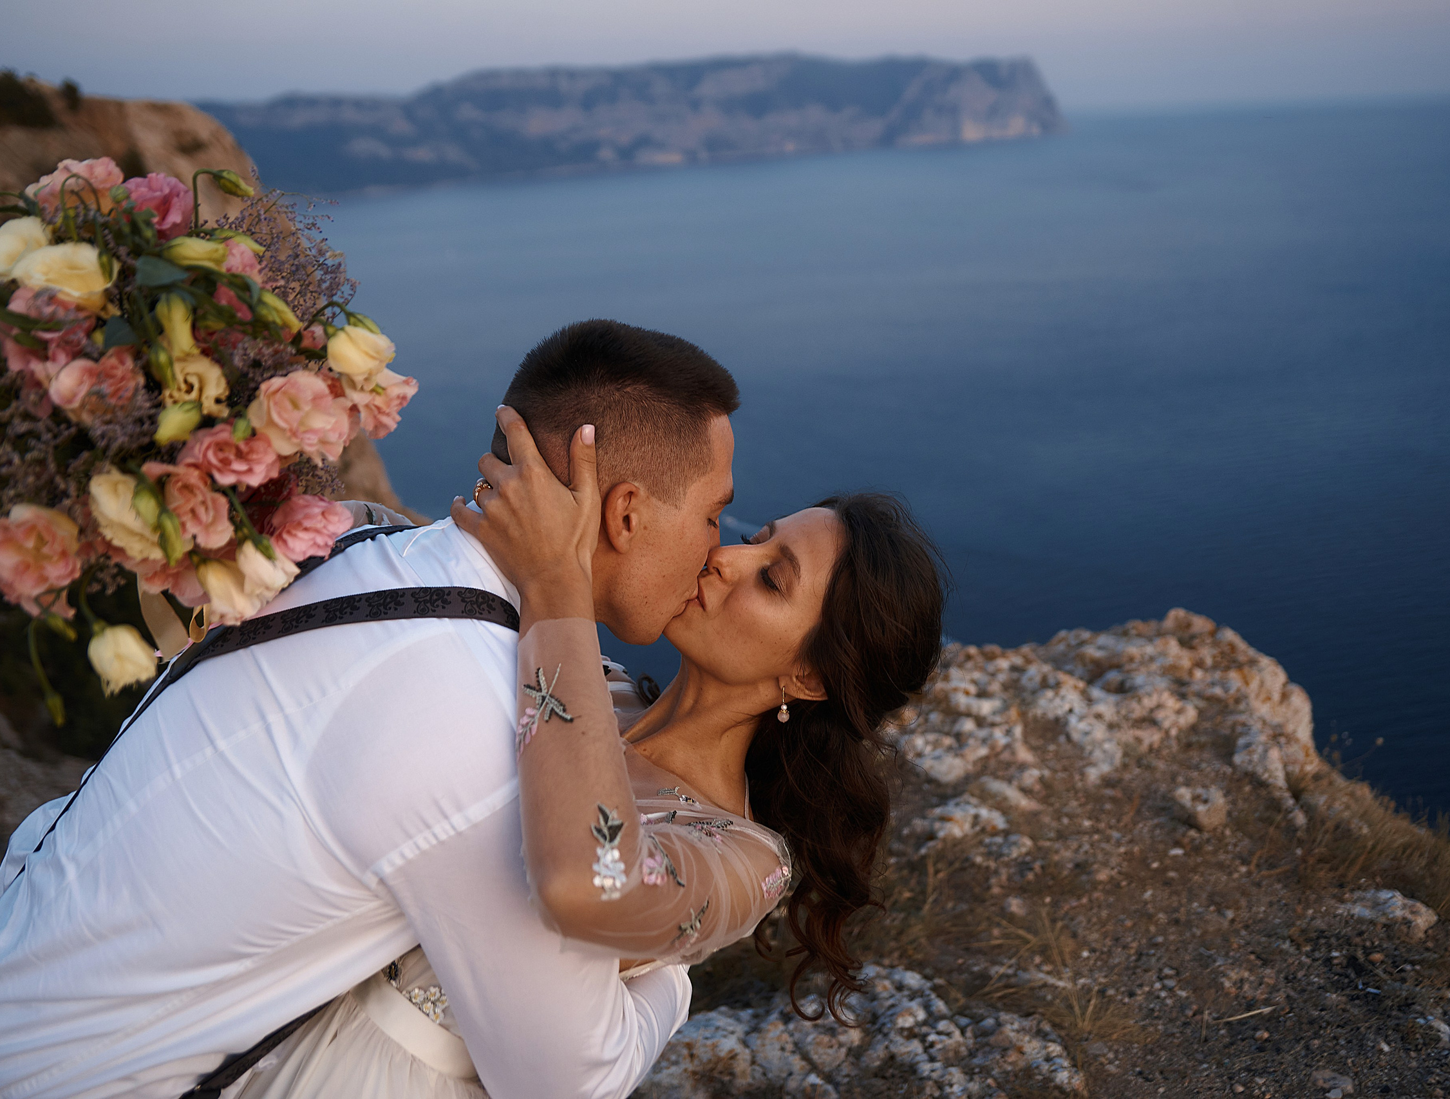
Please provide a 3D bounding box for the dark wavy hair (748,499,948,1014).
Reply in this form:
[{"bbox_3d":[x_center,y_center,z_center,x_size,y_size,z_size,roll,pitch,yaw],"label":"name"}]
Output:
[{"bbox_3d":[0.116,0.193,1.210,0.180,0.490,0.180,-13,21,-29],"label":"dark wavy hair"}]

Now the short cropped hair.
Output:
[{"bbox_3d":[-0.097,-0.117,1.130,0.190,0.160,0.160,22,0,-22],"label":"short cropped hair"}]

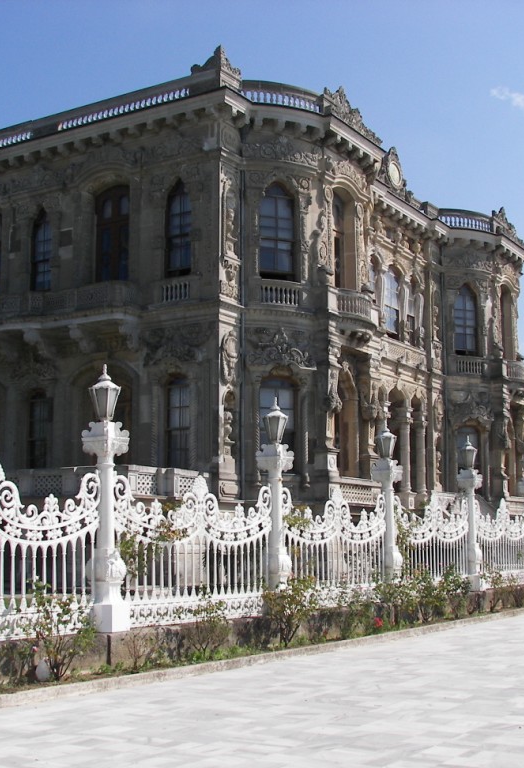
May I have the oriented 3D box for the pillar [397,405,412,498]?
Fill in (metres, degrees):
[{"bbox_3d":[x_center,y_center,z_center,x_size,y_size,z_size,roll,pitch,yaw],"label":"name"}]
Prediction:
[{"bbox_3d":[5.949,2.838,44.139,0.520,3.870,0.520,-5,-10,32],"label":"pillar"}]

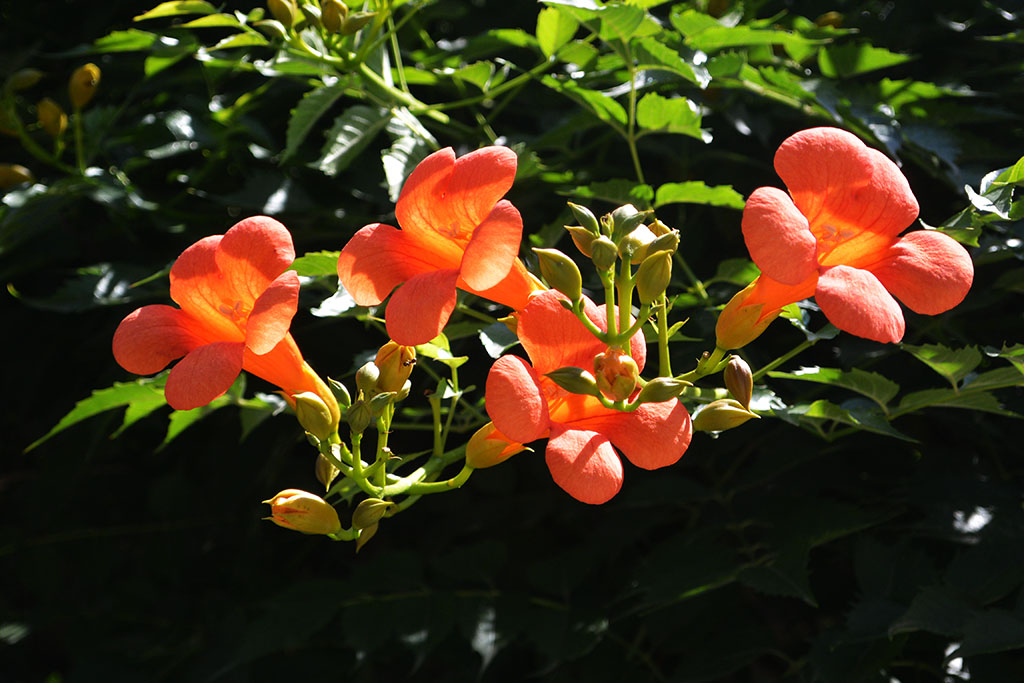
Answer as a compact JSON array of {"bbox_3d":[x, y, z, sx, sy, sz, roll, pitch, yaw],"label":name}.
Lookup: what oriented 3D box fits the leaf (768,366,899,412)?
[{"bbox_3d":[0.120,0.018,0.860,0.050,0.009,0.022,4,26,-11],"label":"leaf"}]

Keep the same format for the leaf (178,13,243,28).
[{"bbox_3d":[-0.121,-0.130,0.930,0.029,0.006,0.014,-4,20,-11],"label":"leaf"}]

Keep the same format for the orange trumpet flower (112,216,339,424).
[{"bbox_3d":[-0.095,0.003,0.860,0.075,0.073,0.075,0,-30,40],"label":"orange trumpet flower"}]

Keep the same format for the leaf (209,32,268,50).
[{"bbox_3d":[-0.113,-0.124,0.950,0.027,0.007,0.018,-7,20,-18],"label":"leaf"}]

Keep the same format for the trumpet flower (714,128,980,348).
[{"bbox_3d":[0.102,-0.026,0.765,0.077,0.074,0.070,-4,-19,-38],"label":"trumpet flower"}]

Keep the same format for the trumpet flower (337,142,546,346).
[{"bbox_3d":[-0.020,-0.030,0.845,0.078,0.076,0.073,0,-27,43],"label":"trumpet flower"}]

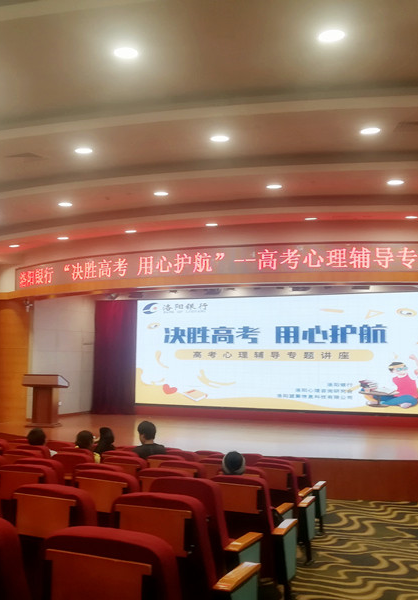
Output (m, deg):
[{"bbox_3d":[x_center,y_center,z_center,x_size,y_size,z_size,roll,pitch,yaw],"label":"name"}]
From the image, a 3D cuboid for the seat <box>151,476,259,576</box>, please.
[{"bbox_3d":[0.006,1.596,3.926,0.600,1.030,0.680,-2,-5,21],"label":"seat"}]

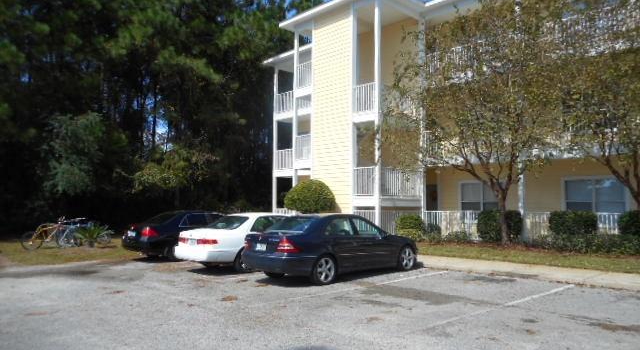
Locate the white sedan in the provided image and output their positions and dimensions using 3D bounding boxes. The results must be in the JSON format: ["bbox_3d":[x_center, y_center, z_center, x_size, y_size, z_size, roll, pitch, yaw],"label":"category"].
[{"bbox_3d":[-1.530,1.785,12.850,1.780,1.420,4.760,-3,-5,45],"label":"white sedan"}]

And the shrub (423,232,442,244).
[{"bbox_3d":[4.250,2.340,17.300,0.680,0.460,0.620,-1,-4,14],"label":"shrub"}]

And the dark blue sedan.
[{"bbox_3d":[0.445,1.605,10.740,4.530,1.430,1.740,4,-5,-43],"label":"dark blue sedan"}]

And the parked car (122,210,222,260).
[{"bbox_3d":[-3.840,1.885,15.000,4.780,1.450,1.800,4,-5,-44],"label":"parked car"}]

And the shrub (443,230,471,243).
[{"bbox_3d":[5.170,2.330,17.500,1.060,0.540,0.900,-1,-4,16],"label":"shrub"}]

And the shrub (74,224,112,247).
[{"bbox_3d":[-8.240,2.200,16.800,1.320,0.870,1.250,2,-4,-26],"label":"shrub"}]

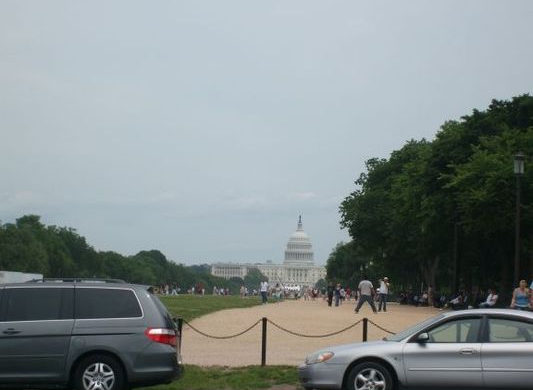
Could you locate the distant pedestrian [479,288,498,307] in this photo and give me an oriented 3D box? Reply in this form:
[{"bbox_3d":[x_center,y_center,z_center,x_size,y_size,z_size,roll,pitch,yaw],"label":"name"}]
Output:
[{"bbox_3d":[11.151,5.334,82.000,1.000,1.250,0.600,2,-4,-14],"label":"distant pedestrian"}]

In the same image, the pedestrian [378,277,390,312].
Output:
[{"bbox_3d":[6.082,5.130,84.000,0.600,1.780,0.500,3,-4,-24],"label":"pedestrian"}]

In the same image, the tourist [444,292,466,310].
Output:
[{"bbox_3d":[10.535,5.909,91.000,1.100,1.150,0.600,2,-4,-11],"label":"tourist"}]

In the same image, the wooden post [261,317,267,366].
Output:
[{"bbox_3d":[-0.048,2.615,29.000,0.085,0.860,0.085,1,-3,0],"label":"wooden post"}]

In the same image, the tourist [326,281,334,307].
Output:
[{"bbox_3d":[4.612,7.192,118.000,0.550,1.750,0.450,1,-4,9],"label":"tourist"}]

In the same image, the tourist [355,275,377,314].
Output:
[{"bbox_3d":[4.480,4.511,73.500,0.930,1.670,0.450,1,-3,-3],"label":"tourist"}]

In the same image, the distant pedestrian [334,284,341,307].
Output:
[{"bbox_3d":[5.154,7.250,118.000,0.460,1.660,0.400,1,-4,9],"label":"distant pedestrian"}]

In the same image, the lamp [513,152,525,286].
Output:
[{"bbox_3d":[8.586,1.458,56.000,0.400,5.900,0.400,1,-3,0],"label":"lamp"}]

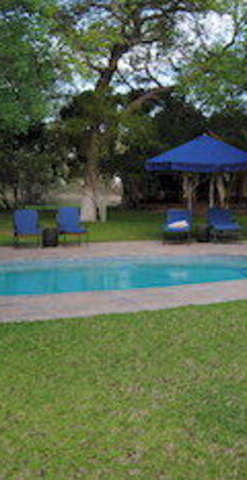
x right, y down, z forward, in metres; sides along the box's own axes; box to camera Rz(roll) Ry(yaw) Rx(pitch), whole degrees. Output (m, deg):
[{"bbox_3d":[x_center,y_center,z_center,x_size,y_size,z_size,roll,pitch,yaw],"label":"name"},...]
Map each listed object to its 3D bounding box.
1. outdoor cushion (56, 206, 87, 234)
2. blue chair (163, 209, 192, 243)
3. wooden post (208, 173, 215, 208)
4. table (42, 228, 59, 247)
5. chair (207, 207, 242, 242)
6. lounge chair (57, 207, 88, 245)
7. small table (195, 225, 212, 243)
[{"bbox_3d":[-1.330,-0.532,14.164,0.640,0.680,0.680,-2,6,-17],"label":"outdoor cushion"},{"bbox_3d":[1.450,-0.343,14.483,0.680,0.940,0.850,1,6,12],"label":"blue chair"},{"bbox_3d":[4.877,-2.517,29.896,0.220,2.350,0.220,0,5,0],"label":"wooden post"},{"bbox_3d":[-1.922,-0.065,14.258,0.380,0.430,0.380,0,5,0],"label":"table"},{"bbox_3d":[2.824,-0.400,15.080,0.680,0.940,0.850,-1,6,-13],"label":"chair"},{"bbox_3d":[-1.357,-0.338,14.433,0.680,0.940,0.850,-2,6,-17],"label":"lounge chair"},{"bbox_3d":[2.230,-0.185,15.052,0.450,0.480,0.450,0,6,0],"label":"small table"}]

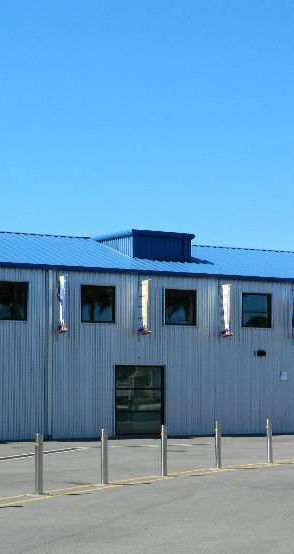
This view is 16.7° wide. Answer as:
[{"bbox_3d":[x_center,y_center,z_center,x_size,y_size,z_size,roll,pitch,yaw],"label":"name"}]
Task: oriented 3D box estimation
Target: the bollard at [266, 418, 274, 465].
[{"bbox_3d":[2.611,3.492,21.280,0.115,0.921,0.115,0,-6,0],"label":"bollard"}]

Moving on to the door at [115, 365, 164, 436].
[{"bbox_3d":[-0.249,4.119,33.253,1.806,2.287,0.120,3,-7,-25],"label":"door"}]

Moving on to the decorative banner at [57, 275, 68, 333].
[{"bbox_3d":[-2.691,0.860,31.911,0.060,1.813,0.740,3,-7,-25],"label":"decorative banner"}]

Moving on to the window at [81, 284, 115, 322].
[{"bbox_3d":[-1.580,0.909,32.949,1.231,1.231,0.100,3,-7,-26],"label":"window"}]

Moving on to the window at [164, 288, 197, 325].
[{"bbox_3d":[1.150,1.054,34.249,1.203,1.196,0.120,3,-7,-25],"label":"window"}]

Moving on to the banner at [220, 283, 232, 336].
[{"bbox_3d":[2.733,1.158,34.597,0.060,1.780,0.770,3,-7,-26],"label":"banner"}]

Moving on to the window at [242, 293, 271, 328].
[{"bbox_3d":[3.921,1.198,35.607,1.231,1.231,0.100,3,-7,-26],"label":"window"}]

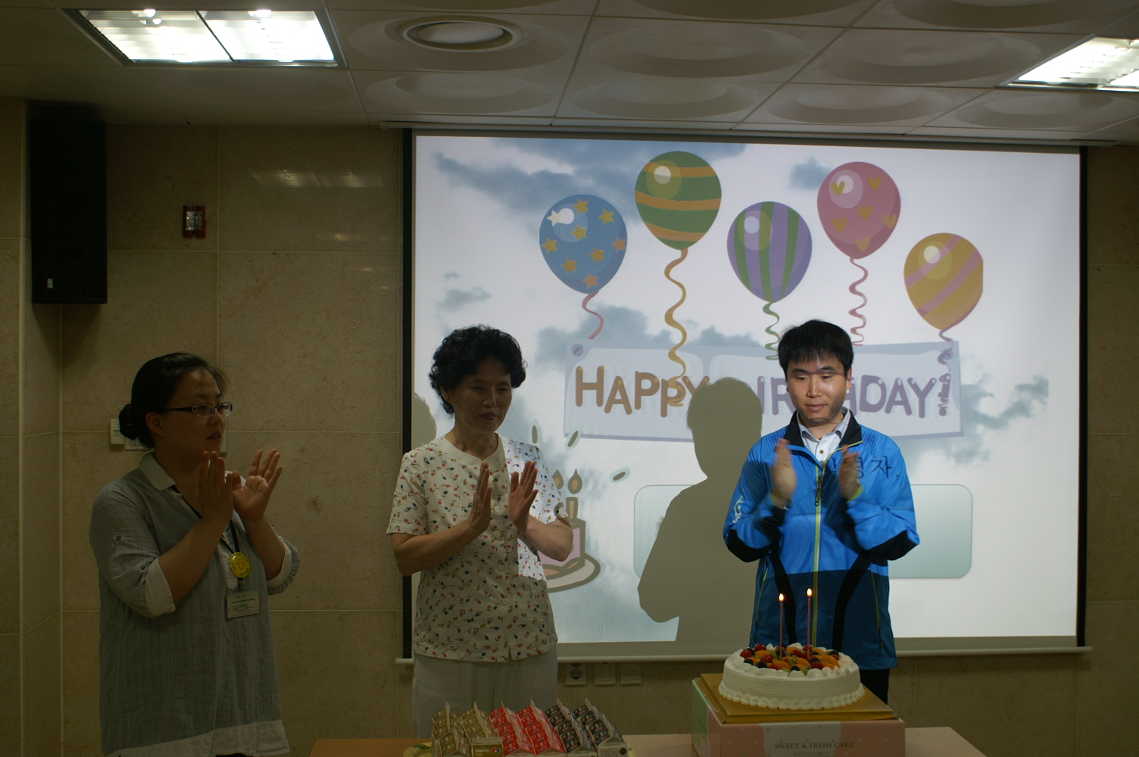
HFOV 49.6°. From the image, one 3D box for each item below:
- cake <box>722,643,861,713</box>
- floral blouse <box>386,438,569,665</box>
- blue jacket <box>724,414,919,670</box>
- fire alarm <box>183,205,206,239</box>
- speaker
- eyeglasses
[{"bbox_3d":[0.427,0.558,2.360,0.275,0.080,0.275,0,1,5],"label":"cake"},{"bbox_3d":[-0.226,0.413,3.050,0.430,0.545,0.290,0,1,-19],"label":"floral blouse"},{"bbox_3d":[0.622,0.400,3.040,0.475,0.630,0.380,1,1,13],"label":"blue jacket"},{"bbox_3d":[-1.228,-0.513,4.035,0.072,0.110,0.045,0,1,-5],"label":"fire alarm"},{"bbox_3d":[-1.529,-0.505,3.800,0.217,0.555,0.230,0,5,-13],"label":"speaker"},{"bbox_3d":[-0.868,0.077,2.840,0.140,0.040,0.137,-5,-2,27],"label":"eyeglasses"}]

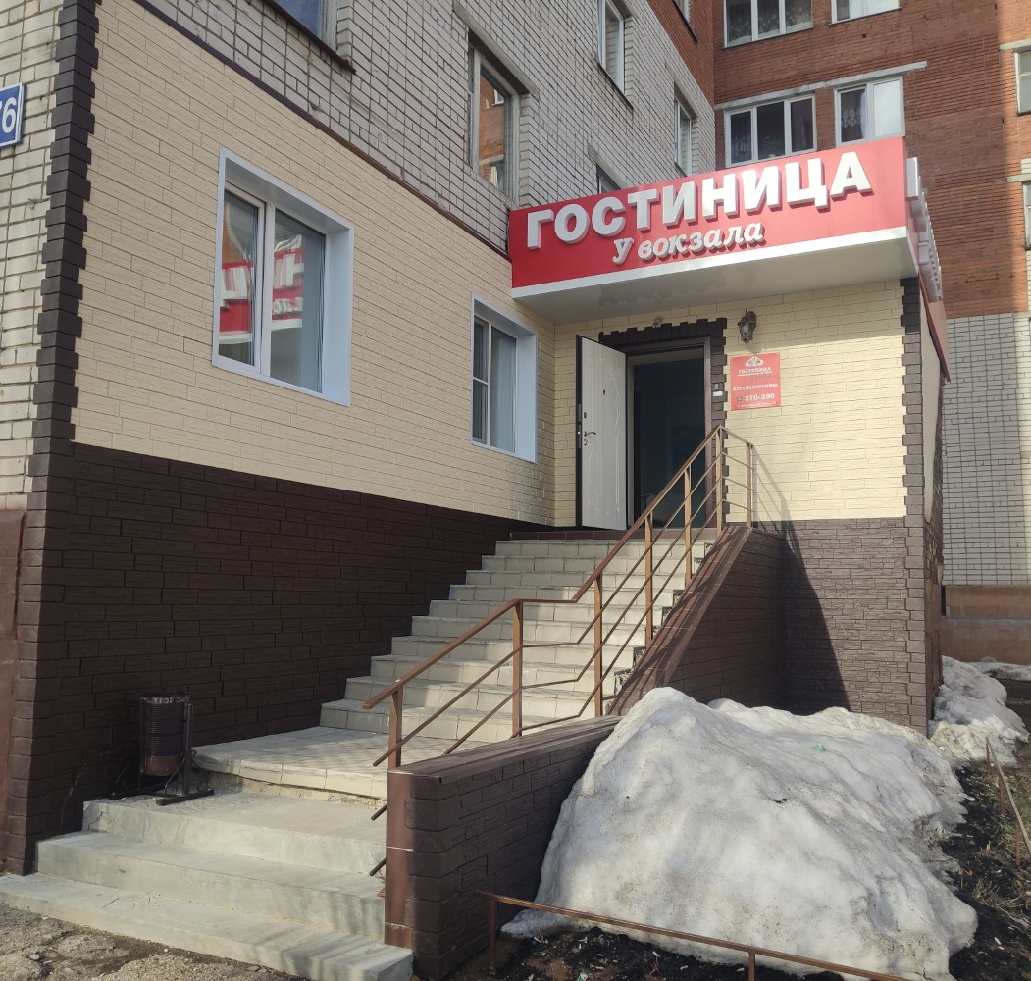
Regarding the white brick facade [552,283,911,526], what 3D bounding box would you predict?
[{"bbox_3d":[2.111,-0.804,10.195,3.650,2.295,0.200,-3,-7,26],"label":"white brick facade"}]

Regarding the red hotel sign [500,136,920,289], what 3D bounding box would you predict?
[{"bbox_3d":[1.670,-2.579,9.332,3.810,0.830,0.160,-3,-7,26],"label":"red hotel sign"}]

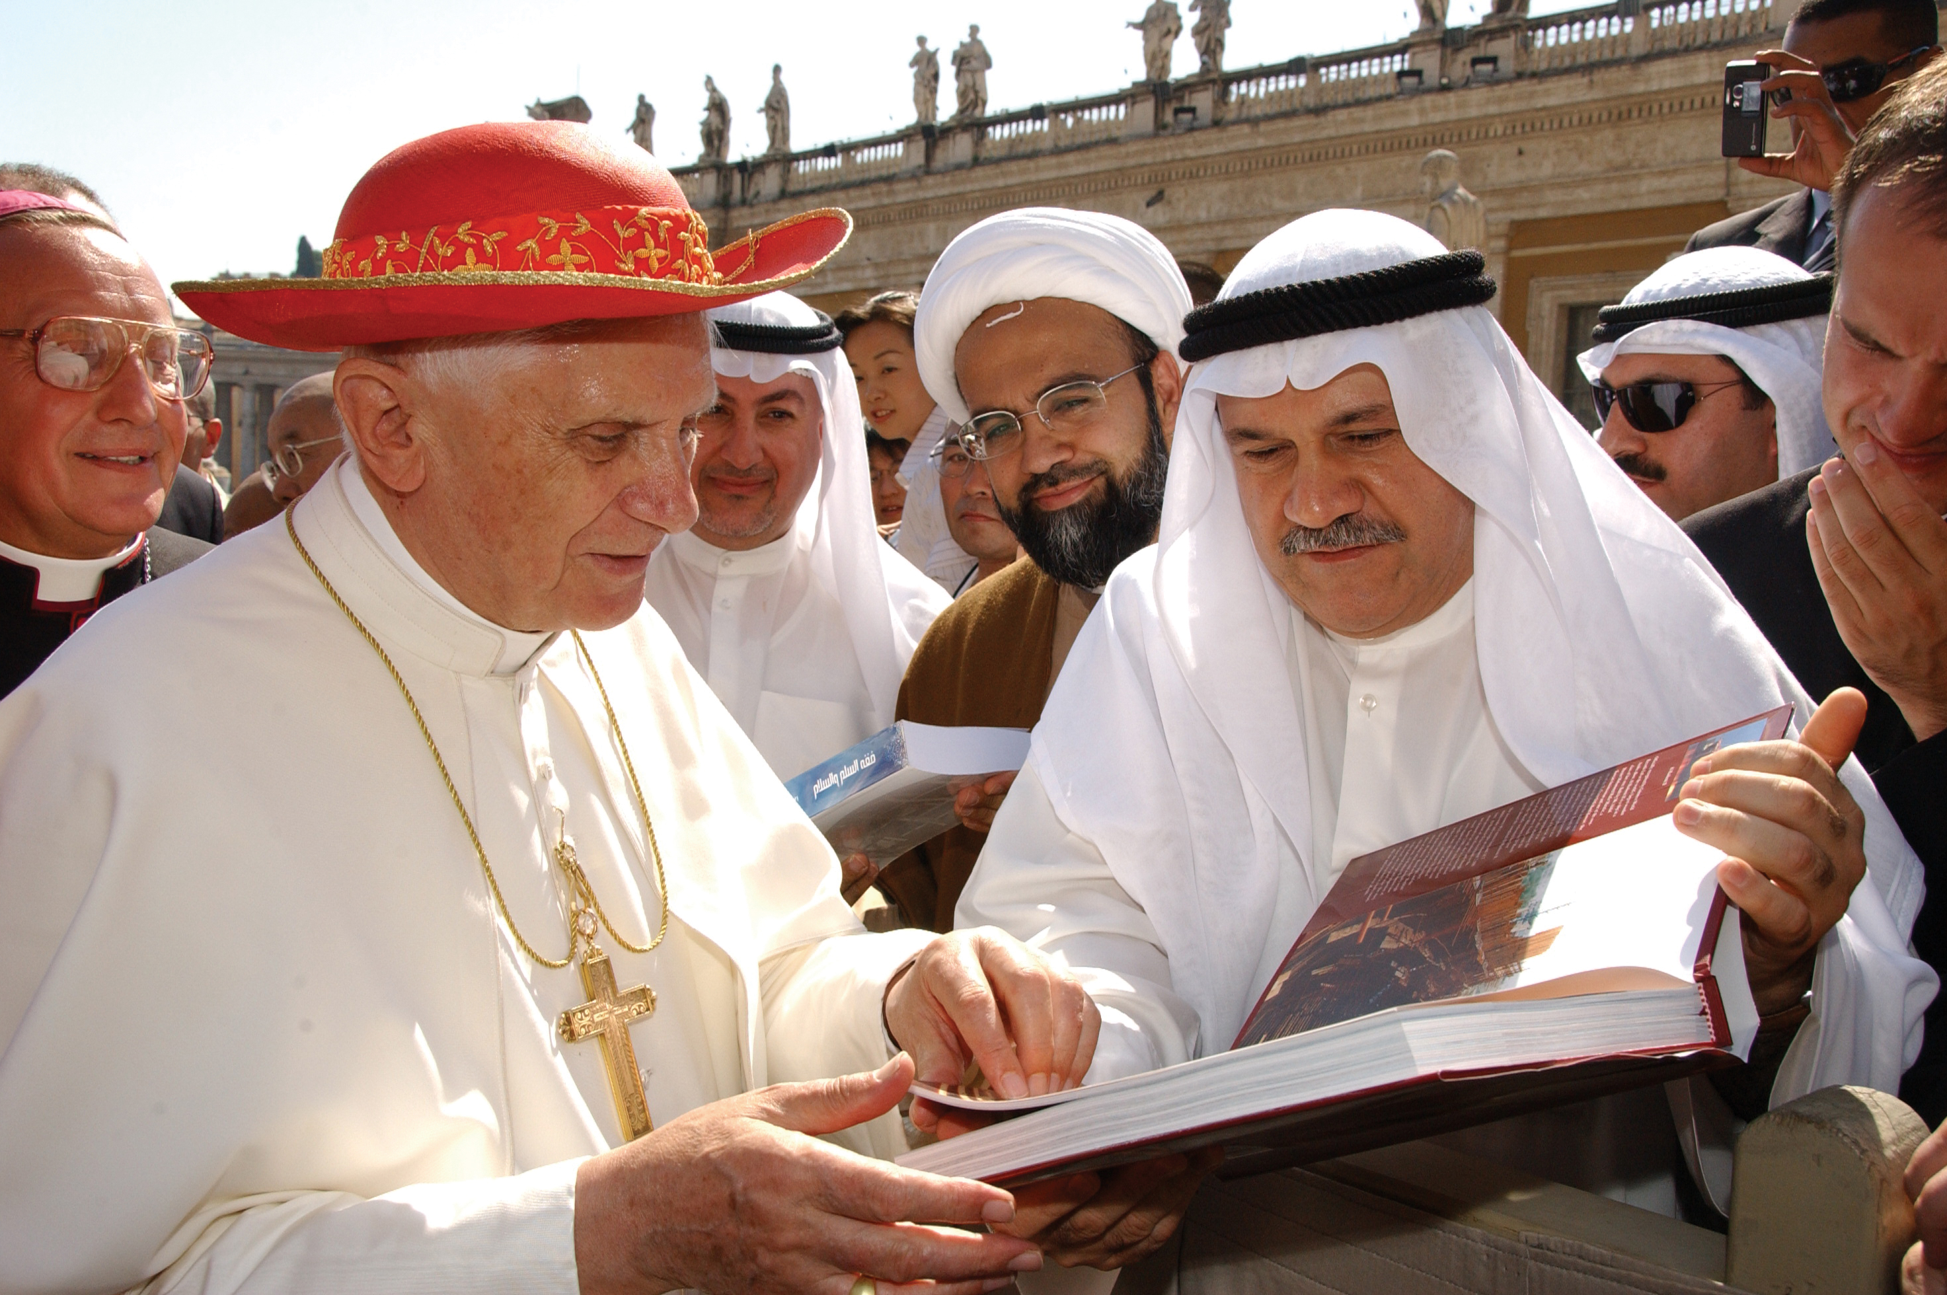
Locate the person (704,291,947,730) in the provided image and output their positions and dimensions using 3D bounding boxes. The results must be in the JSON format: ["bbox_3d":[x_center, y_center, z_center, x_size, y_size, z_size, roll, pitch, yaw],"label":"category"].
[{"bbox_3d":[-0.280,0.460,2.040,0.540,1.700,0.360,3,6,3],"label":"person"}]

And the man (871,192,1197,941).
[{"bbox_3d":[0.060,0.500,1.520,0.560,1.730,0.460,6,7,30],"label":"man"}]

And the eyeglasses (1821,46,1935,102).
[{"bbox_3d":[0.929,-0.590,1.874,0.150,0.050,0.145,-21,13,-19],"label":"eyeglasses"}]

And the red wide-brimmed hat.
[{"bbox_3d":[-0.262,-0.236,1.030,0.390,0.125,0.350,-2,5,13],"label":"red wide-brimmed hat"}]

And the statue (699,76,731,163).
[{"bbox_3d":[-9.460,-19.300,66.000,1.050,3.150,0.800,6,7,33],"label":"statue"}]

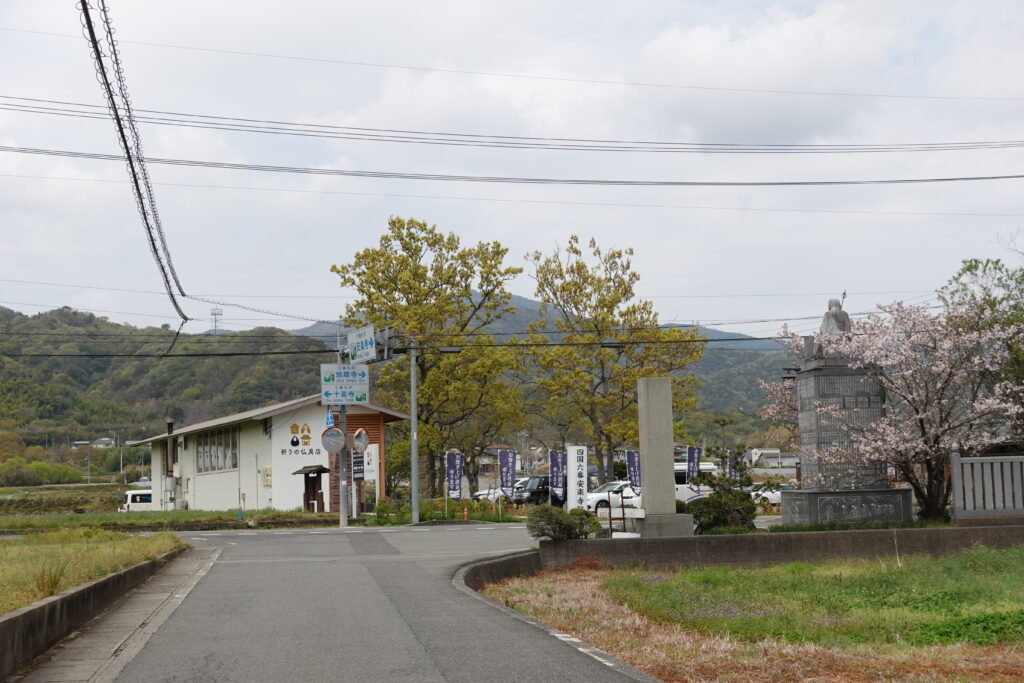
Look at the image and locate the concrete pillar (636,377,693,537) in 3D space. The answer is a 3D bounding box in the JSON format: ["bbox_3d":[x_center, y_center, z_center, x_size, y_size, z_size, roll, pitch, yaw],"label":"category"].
[{"bbox_3d":[3.096,2.384,32.600,0.880,3.350,0.880,0,-5,-17],"label":"concrete pillar"}]

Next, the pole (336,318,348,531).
[{"bbox_3d":[-5.533,2.726,52.000,0.240,6.660,0.240,-1,-5,-6],"label":"pole"}]

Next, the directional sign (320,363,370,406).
[{"bbox_3d":[-5.404,1.405,51.700,1.540,1.300,0.100,0,-5,-9],"label":"directional sign"}]

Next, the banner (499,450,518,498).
[{"bbox_3d":[-0.153,4.861,58.000,0.600,1.800,0.060,-1,-5,-3],"label":"banner"}]

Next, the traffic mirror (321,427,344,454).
[{"bbox_3d":[-5.811,3.213,51.800,0.840,0.840,0.220,1,-5,-22],"label":"traffic mirror"}]

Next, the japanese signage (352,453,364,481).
[{"bbox_3d":[-5.203,4.186,54.000,0.450,1.050,0.080,-4,-6,28],"label":"japanese signage"}]

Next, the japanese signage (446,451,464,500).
[{"bbox_3d":[-2.057,4.897,58.000,0.600,1.800,0.060,-1,-5,-3],"label":"japanese signage"}]

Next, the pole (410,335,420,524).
[{"bbox_3d":[-3.234,2.928,53.000,0.200,6.300,0.200,-1,-5,-2],"label":"pole"}]

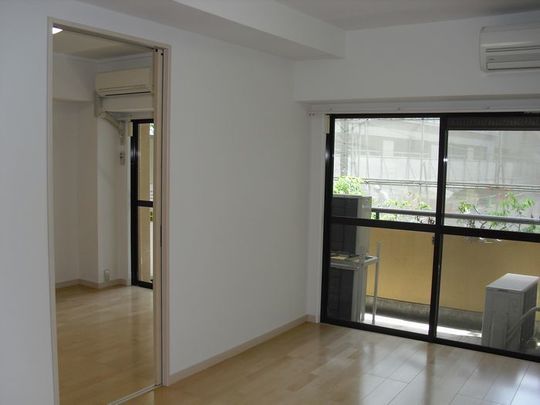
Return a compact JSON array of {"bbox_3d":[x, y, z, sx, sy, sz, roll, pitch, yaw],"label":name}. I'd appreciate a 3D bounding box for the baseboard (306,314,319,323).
[{"bbox_3d":[0.373,1.020,4.920,0.100,0.060,0.020,5,6,33],"label":"baseboard"}]

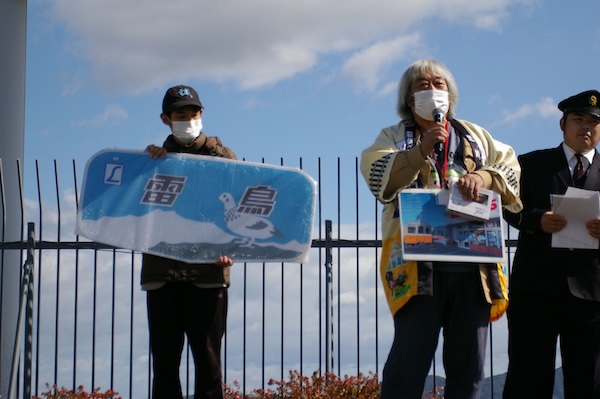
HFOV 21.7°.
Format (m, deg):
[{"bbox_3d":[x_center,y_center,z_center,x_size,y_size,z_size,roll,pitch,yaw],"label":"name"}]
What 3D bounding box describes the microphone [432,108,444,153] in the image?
[{"bbox_3d":[0.539,-0.266,6.080,0.050,0.190,0.050,0,-25,0],"label":"microphone"}]

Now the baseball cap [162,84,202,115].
[{"bbox_3d":[-0.493,-0.420,6.570,0.170,0.130,0.250,3,-1,-20],"label":"baseball cap"}]

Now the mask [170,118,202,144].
[{"bbox_3d":[-0.472,-0.284,6.550,0.140,0.110,0.090,3,-1,-22],"label":"mask"}]

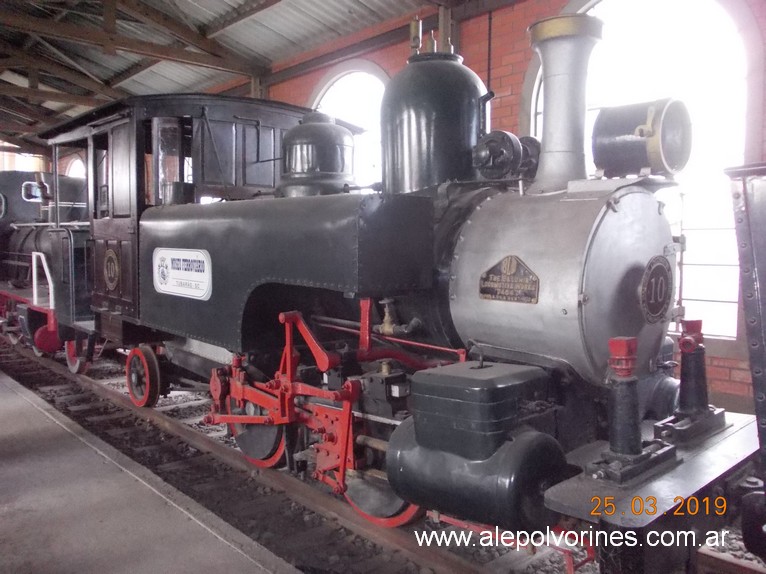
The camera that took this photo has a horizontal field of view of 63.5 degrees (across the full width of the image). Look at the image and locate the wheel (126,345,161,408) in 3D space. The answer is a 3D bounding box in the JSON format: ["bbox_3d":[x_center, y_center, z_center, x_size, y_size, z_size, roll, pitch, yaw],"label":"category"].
[{"bbox_3d":[-2.557,0.955,6.582,0.120,0.650,0.650,-4,7,-44],"label":"wheel"}]

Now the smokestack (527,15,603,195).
[{"bbox_3d":[1.018,-0.989,3.520,0.415,0.940,0.415,-4,7,-44],"label":"smokestack"}]

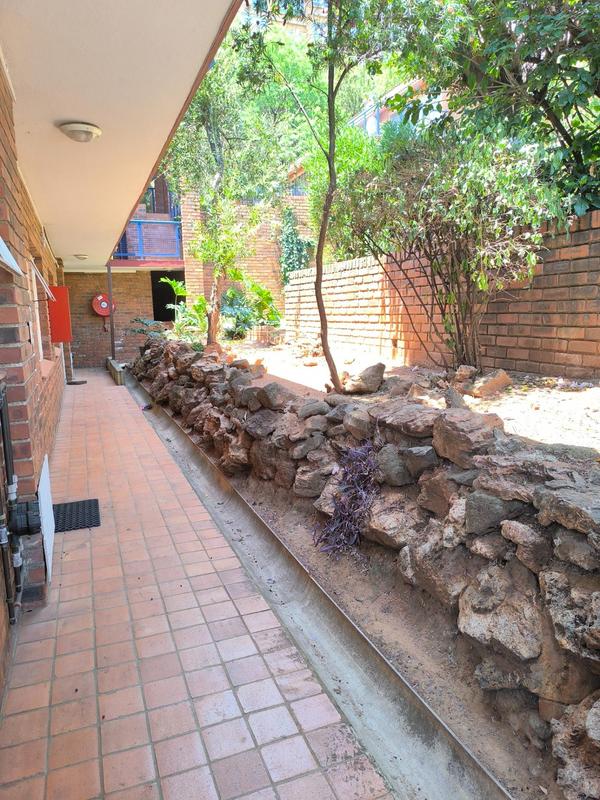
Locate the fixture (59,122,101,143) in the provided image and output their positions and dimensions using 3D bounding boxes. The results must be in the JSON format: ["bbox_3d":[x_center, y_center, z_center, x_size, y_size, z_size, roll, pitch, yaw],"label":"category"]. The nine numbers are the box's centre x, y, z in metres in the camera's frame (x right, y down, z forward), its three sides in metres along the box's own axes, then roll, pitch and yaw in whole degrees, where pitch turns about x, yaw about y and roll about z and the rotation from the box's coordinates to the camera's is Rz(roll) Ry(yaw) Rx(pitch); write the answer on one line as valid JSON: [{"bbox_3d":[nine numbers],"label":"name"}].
[{"bbox_3d":[-1.359,-1.641,3.303,0.248,0.070,0.248,-4,10,-22],"label":"fixture"}]

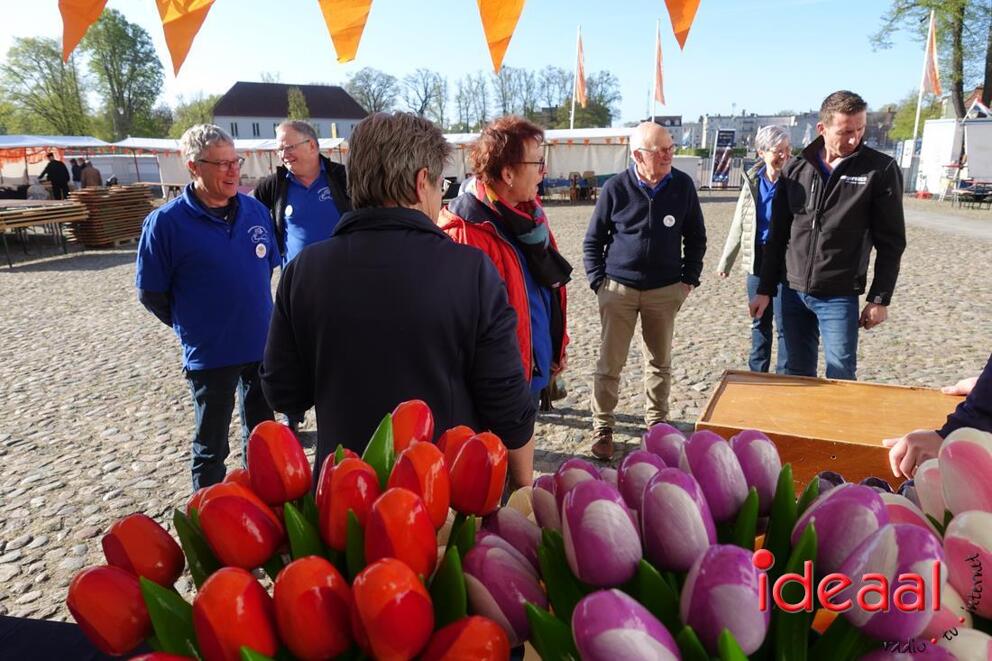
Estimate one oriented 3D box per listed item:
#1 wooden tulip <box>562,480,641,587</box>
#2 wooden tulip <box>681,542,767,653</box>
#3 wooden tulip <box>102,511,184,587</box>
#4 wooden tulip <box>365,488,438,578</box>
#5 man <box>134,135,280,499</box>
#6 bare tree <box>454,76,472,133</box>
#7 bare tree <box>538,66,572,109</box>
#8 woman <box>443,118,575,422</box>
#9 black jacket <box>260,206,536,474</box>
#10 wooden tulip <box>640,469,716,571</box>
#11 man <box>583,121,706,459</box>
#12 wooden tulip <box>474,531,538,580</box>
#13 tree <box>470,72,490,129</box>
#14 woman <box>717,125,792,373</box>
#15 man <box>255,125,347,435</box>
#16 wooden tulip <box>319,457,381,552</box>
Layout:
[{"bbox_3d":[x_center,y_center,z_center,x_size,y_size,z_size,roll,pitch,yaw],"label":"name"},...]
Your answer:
[{"bbox_3d":[0.077,0.147,0.480,0.054,0.077,0.054,-8,-6,0],"label":"wooden tulip"},{"bbox_3d":[0.160,0.187,0.460,0.054,0.077,0.054,-4,-11,0],"label":"wooden tulip"},{"bbox_3d":[-0.316,0.199,0.594,0.054,0.077,0.054,-28,11,0],"label":"wooden tulip"},{"bbox_3d":[-0.073,0.160,0.518,0.054,0.077,0.054,-6,-4,0],"label":"wooden tulip"},{"bbox_3d":[-1.111,0.059,2.629,0.420,1.678,0.560,9,18,31],"label":"man"},{"bbox_3d":[-5.392,-33.568,104.859,2.900,12.597,2.900,0,15,0],"label":"bare tree"},{"bbox_3d":[9.419,-34.271,104.666,5.300,14.056,5.300,0,15,0],"label":"bare tree"},{"bbox_3d":[0.057,0.109,2.414,0.420,1.696,0.500,6,16,21],"label":"woman"},{"bbox_3d":[-0.204,0.057,1.478,0.550,0.660,0.360,3,16,10],"label":"black jacket"},{"bbox_3d":[0.146,0.150,0.525,0.054,0.077,0.054,-6,-5,0],"label":"wooden tulip"},{"bbox_3d":[0.789,-0.199,3.491,0.620,1.722,0.380,2,15,7],"label":"man"},{"bbox_3d":[0.011,0.203,0.530,0.054,0.077,0.054,-24,-8,0],"label":"wooden tulip"},{"bbox_3d":[-2.171,-29.680,95.682,4.000,15.000,4.000,0,14,0],"label":"tree"},{"bbox_3d":[1.599,-0.328,3.954,0.530,1.726,0.360,3,16,12],"label":"woman"},{"bbox_3d":[-1.086,-0.246,3.749,0.560,1.770,0.360,-3,14,-10],"label":"man"},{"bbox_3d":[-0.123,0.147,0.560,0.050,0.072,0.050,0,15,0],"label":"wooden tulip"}]

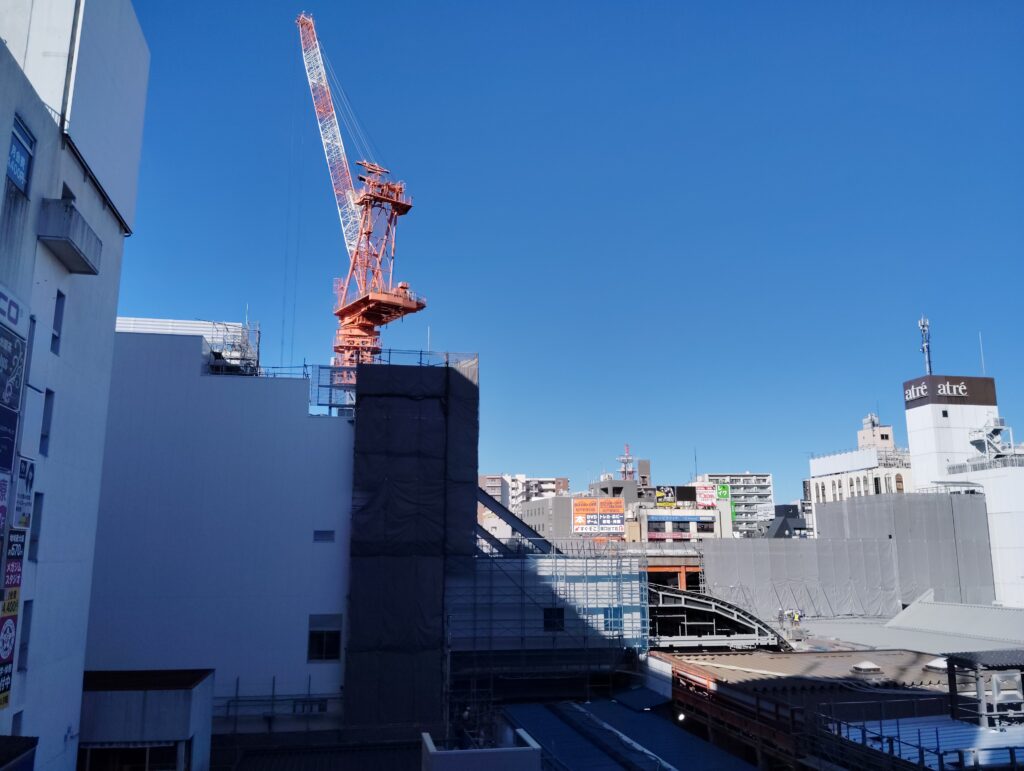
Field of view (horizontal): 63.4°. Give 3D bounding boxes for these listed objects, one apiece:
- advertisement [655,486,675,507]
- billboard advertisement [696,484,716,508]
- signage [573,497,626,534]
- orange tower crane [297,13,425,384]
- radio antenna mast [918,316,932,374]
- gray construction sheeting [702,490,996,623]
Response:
[{"bbox_3d":[28.283,20.407,151.851,3.660,3.820,0.400,1,-11,-7],"label":"advertisement"},{"bbox_3d":[35.636,20.336,151.865,3.610,3.850,0.400,1,-11,-7],"label":"billboard advertisement"},{"bbox_3d":[15.316,22.915,146.289,9.120,6.030,0.500,1,-11,-7],"label":"signage"},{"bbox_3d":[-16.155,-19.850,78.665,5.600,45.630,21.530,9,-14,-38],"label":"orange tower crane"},{"bbox_3d":[53.932,-5.064,107.815,1.400,8.620,1.400,1,-11,-8],"label":"radio antenna mast"},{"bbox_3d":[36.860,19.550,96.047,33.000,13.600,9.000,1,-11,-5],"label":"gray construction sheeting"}]

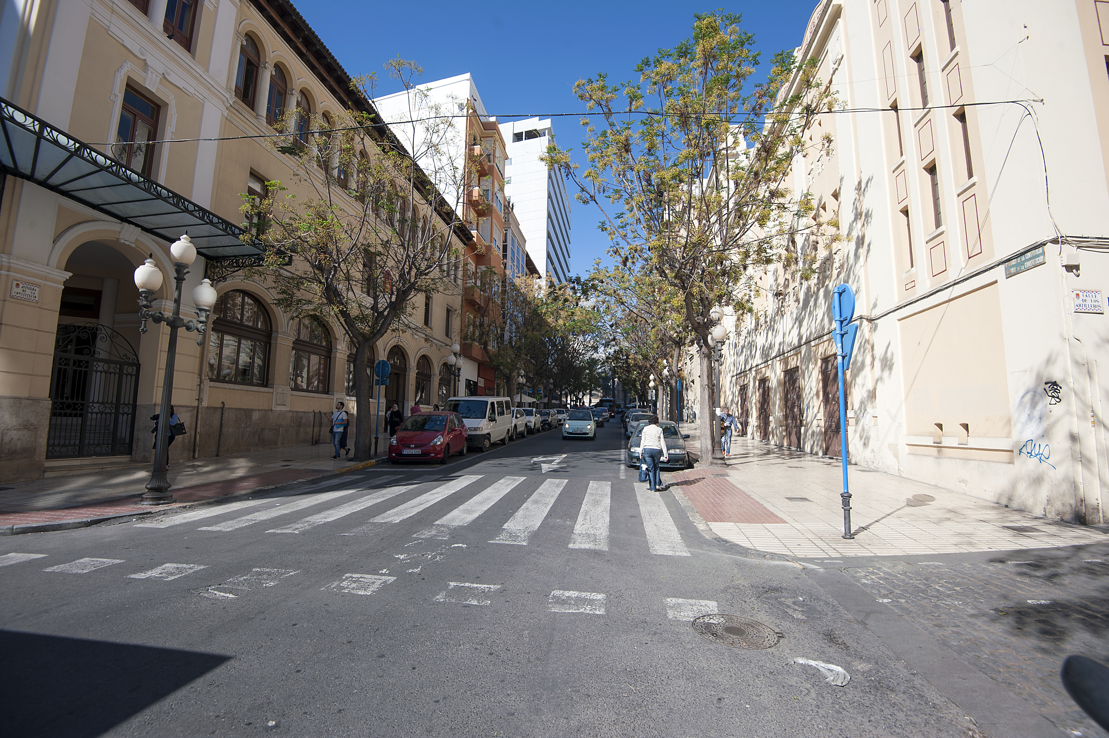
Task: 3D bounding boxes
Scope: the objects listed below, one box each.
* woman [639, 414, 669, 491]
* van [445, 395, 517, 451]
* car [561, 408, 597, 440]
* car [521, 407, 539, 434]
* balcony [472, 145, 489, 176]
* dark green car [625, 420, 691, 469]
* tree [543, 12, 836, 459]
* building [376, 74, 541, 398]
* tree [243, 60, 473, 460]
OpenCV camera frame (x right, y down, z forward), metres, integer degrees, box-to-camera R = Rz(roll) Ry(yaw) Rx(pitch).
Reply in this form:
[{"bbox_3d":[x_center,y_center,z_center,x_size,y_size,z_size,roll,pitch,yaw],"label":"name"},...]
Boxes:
[{"bbox_3d":[2.093,1.750,10.355,0.580,1.580,0.420,-1,-8,15],"label":"woman"},{"bbox_3d":[-3.337,2.303,20.884,2.000,2.130,4.660,0,-5,8],"label":"van"},{"bbox_3d":[1.409,2.939,25.659,1.630,1.490,3.550,0,-5,8],"label":"car"},{"bbox_3d":[-2.010,3.442,32.464,1.800,1.620,4.300,0,-5,8],"label":"car"},{"bbox_3d":[-5.689,-15.842,37.608,0.820,1.080,2.300,0,-7,8],"label":"balcony"},{"bbox_3d":[3.128,2.290,15.505,1.690,1.400,4.100,0,-5,8],"label":"dark green car"},{"bbox_3d":[4.213,-4.445,15.351,8.668,14.615,8.000,0,-7,8],"label":"tree"},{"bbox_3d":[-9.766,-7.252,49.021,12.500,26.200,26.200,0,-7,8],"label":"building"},{"bbox_3d":[-6.203,-3.729,15.569,7.066,13.033,6.600,0,-7,8],"label":"tree"}]

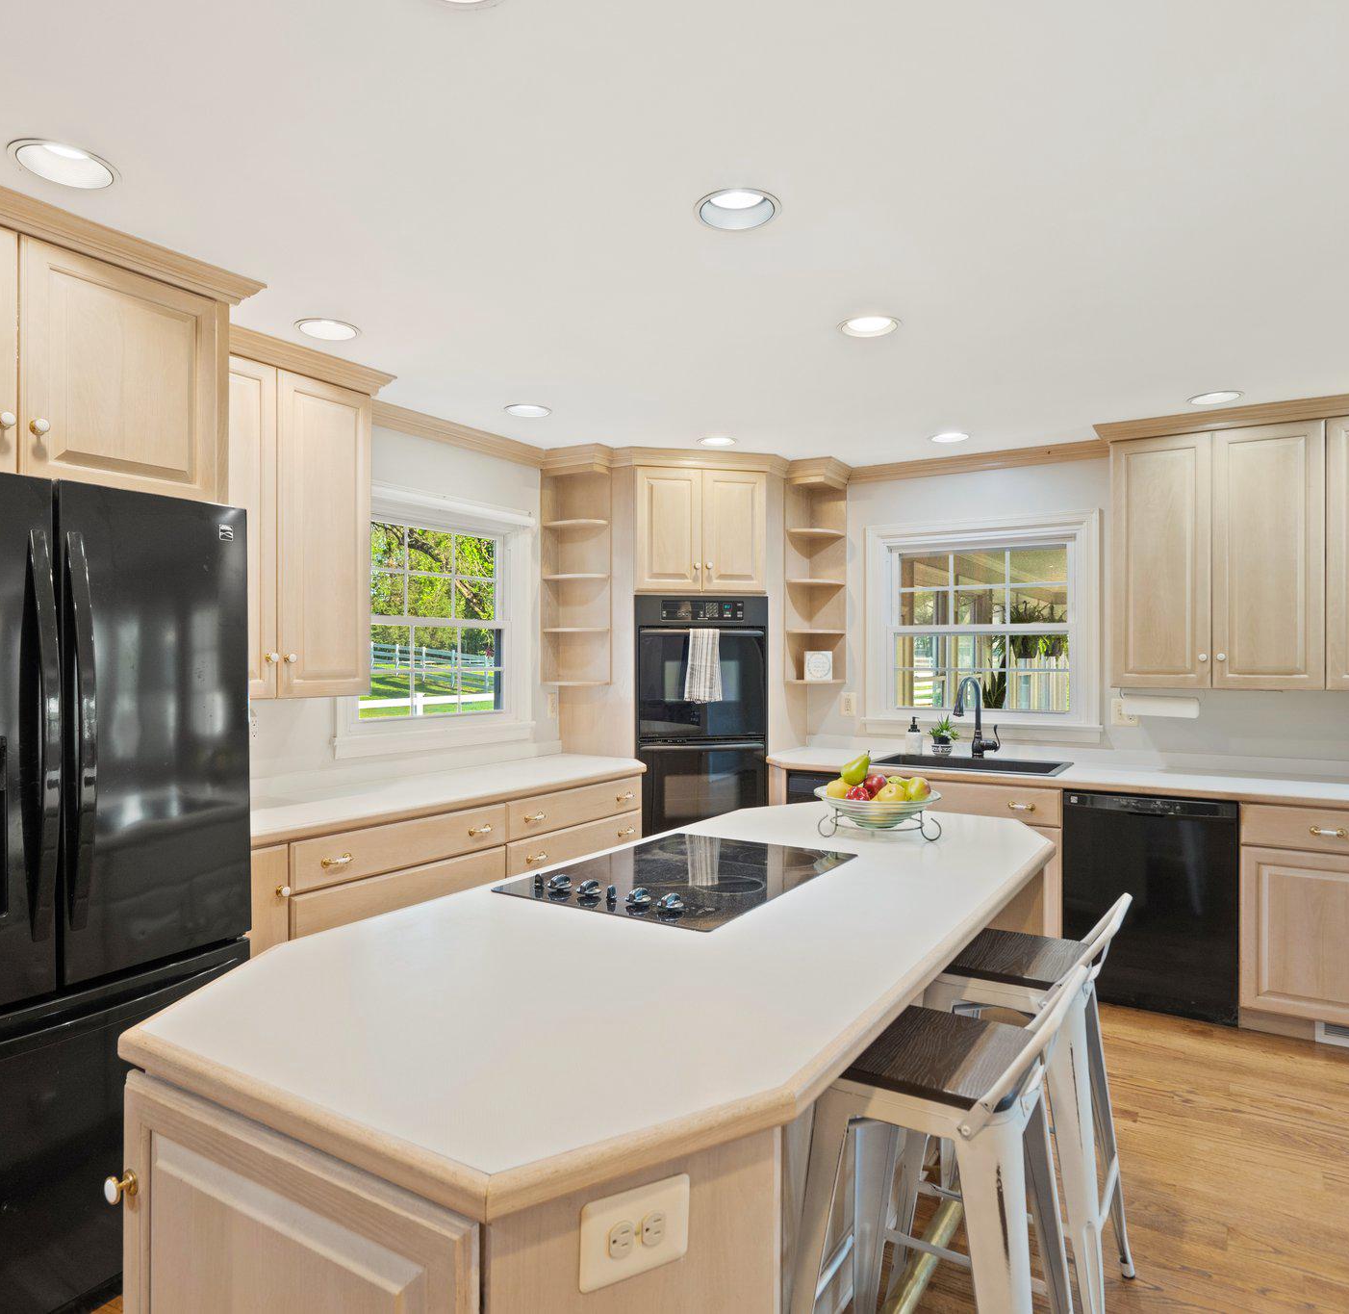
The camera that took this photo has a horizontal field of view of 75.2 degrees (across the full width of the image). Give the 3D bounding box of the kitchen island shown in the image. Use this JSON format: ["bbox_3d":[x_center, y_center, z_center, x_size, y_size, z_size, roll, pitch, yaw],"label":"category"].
[{"bbox_3d":[0.174,0.970,2.017,1.015,0.914,2.375,0,0,33],"label":"kitchen island"}]

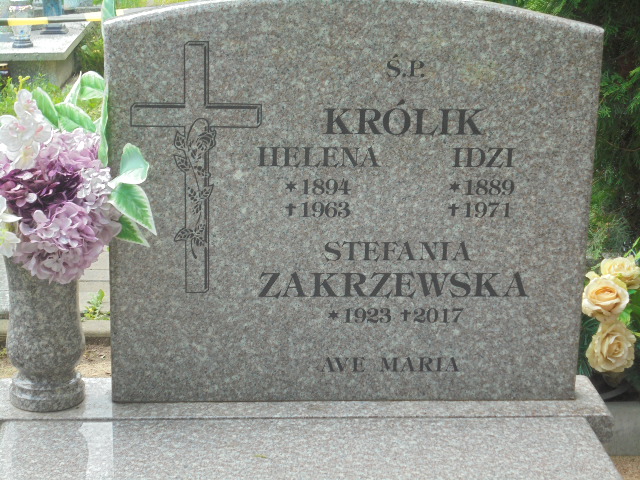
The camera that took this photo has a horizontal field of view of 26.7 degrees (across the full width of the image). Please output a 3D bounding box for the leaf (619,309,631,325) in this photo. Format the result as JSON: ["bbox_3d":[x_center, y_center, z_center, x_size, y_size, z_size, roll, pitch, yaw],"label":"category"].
[{"bbox_3d":[0.553,0.137,2.450,0.030,0.040,0.025,1,16,0],"label":"leaf"}]

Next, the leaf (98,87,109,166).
[{"bbox_3d":[-0.335,-0.176,2.090,0.018,0.125,0.040,1,16,0],"label":"leaf"}]

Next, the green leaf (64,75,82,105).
[{"bbox_3d":[-0.385,-0.230,2.100,0.025,0.060,0.030,24,9,18],"label":"green leaf"}]

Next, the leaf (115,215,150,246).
[{"bbox_3d":[-0.296,-0.018,2.110,0.070,0.045,0.025,39,-13,-6],"label":"leaf"}]

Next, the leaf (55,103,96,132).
[{"bbox_3d":[-0.379,-0.189,2.100,0.078,0.042,0.030,36,-13,-6],"label":"leaf"}]

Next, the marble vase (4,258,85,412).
[{"bbox_3d":[-0.441,0.138,2.167,0.126,0.250,0.126,1,16,0],"label":"marble vase"}]

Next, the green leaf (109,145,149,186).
[{"bbox_3d":[-0.295,-0.115,2.080,0.060,0.065,0.040,-1,16,-6],"label":"green leaf"}]

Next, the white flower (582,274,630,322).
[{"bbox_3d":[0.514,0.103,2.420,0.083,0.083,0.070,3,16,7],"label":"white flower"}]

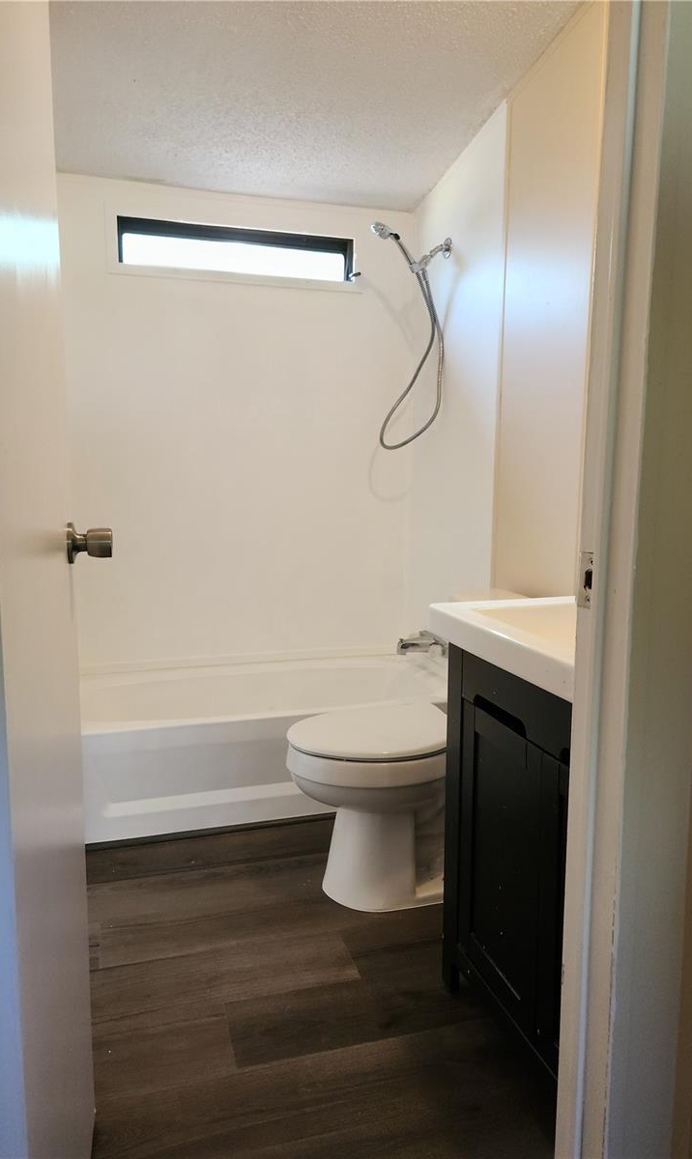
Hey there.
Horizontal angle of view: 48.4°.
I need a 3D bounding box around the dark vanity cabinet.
[{"bbox_3d":[0.578,0.544,1.380,0.538,0.774,0.761,-2,8,-16],"label":"dark vanity cabinet"}]

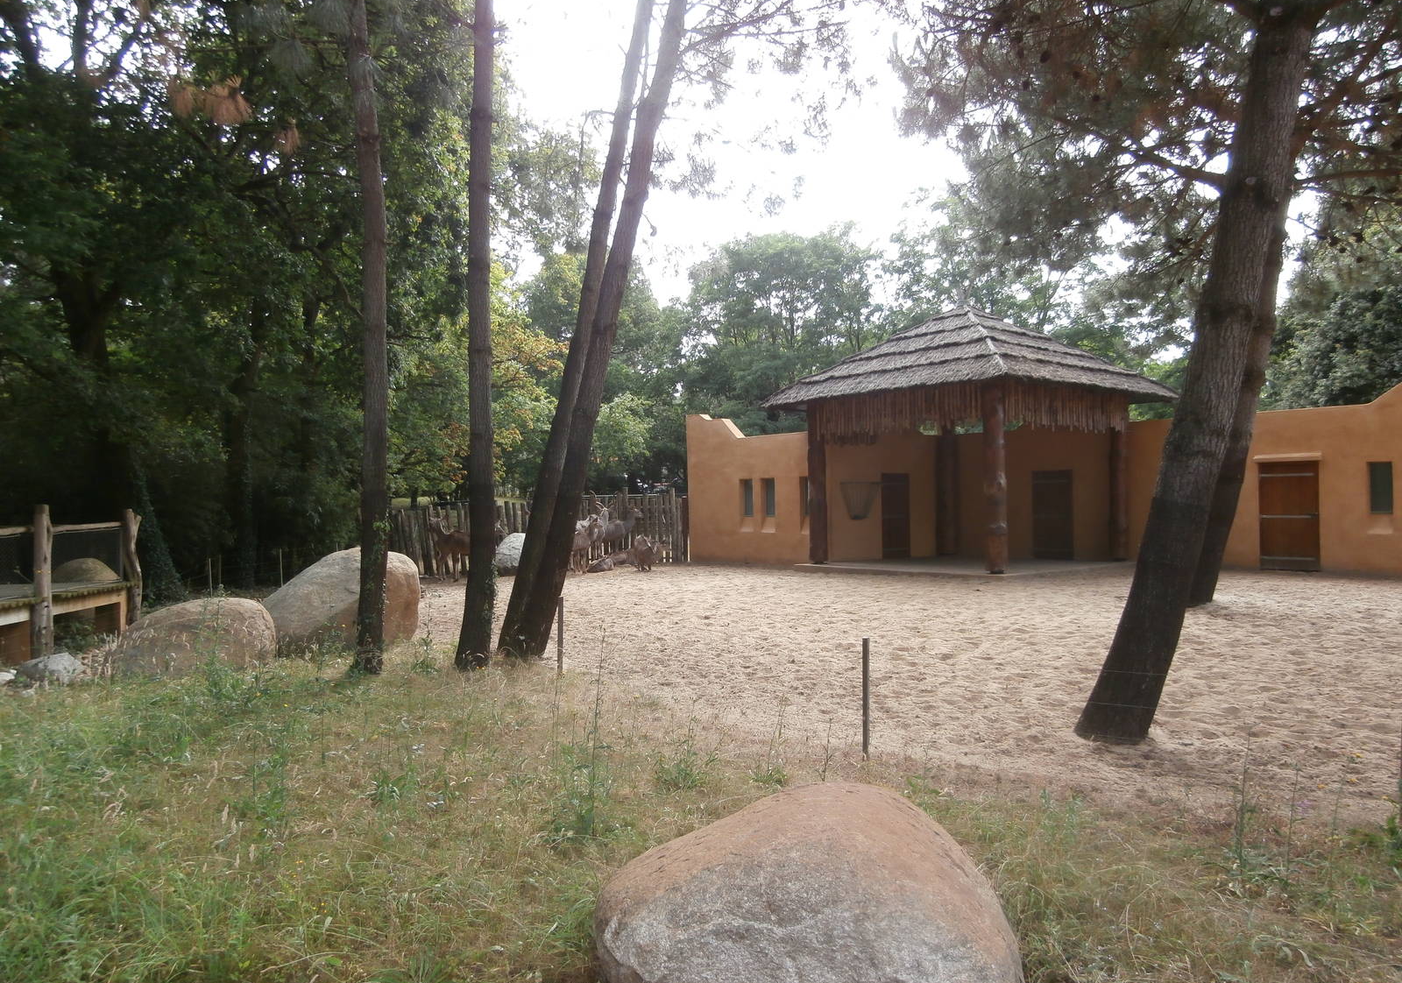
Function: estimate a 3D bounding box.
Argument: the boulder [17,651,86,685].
[{"bbox_3d":[-5.880,1.570,8.800,0.630,0.290,0.480,0,-1,-34],"label":"boulder"}]

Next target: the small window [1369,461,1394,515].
[{"bbox_3d":[12.789,-0.060,18.272,0.120,0.980,0.420,0,-1,-39],"label":"small window"}]

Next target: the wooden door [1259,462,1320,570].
[{"bbox_3d":[11.783,0.500,19.459,0.100,2.160,1.100,0,-1,-39],"label":"wooden door"}]

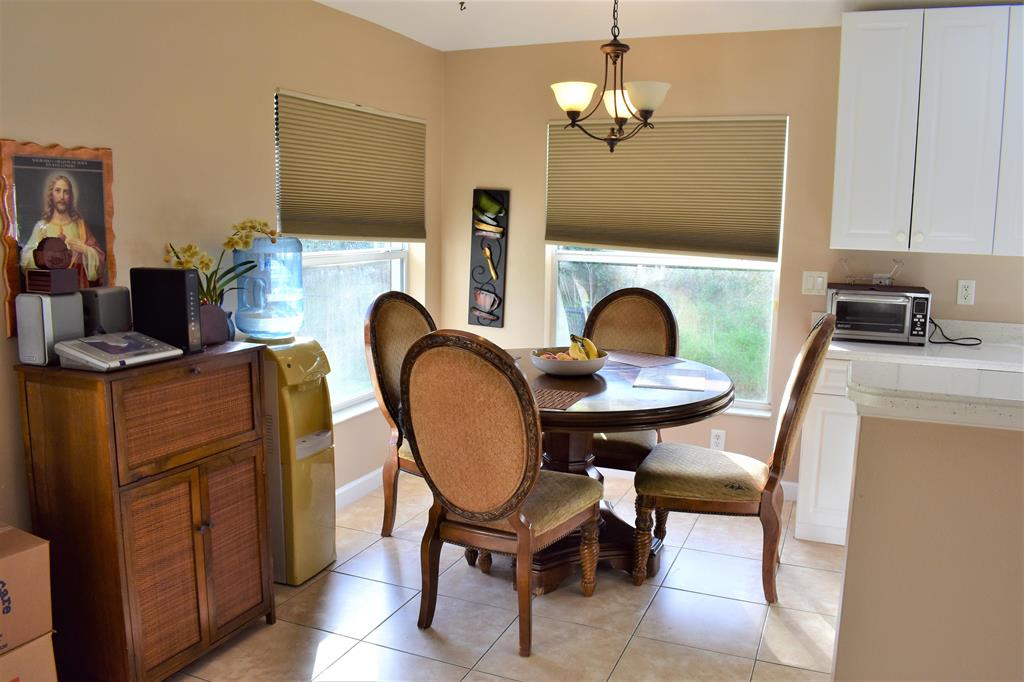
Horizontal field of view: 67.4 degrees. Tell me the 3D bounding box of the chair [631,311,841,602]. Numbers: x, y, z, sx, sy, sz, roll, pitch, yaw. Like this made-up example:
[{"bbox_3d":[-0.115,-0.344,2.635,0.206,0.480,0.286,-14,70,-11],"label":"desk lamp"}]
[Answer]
[{"bbox_3d":[0.902,0.432,3.117,0.715,1.125,0.525,4,8,22],"label":"chair"}]

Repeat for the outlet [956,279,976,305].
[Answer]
[{"bbox_3d":[2.190,-0.233,3.699,0.074,0.116,0.010,4,8,23],"label":"outlet"}]

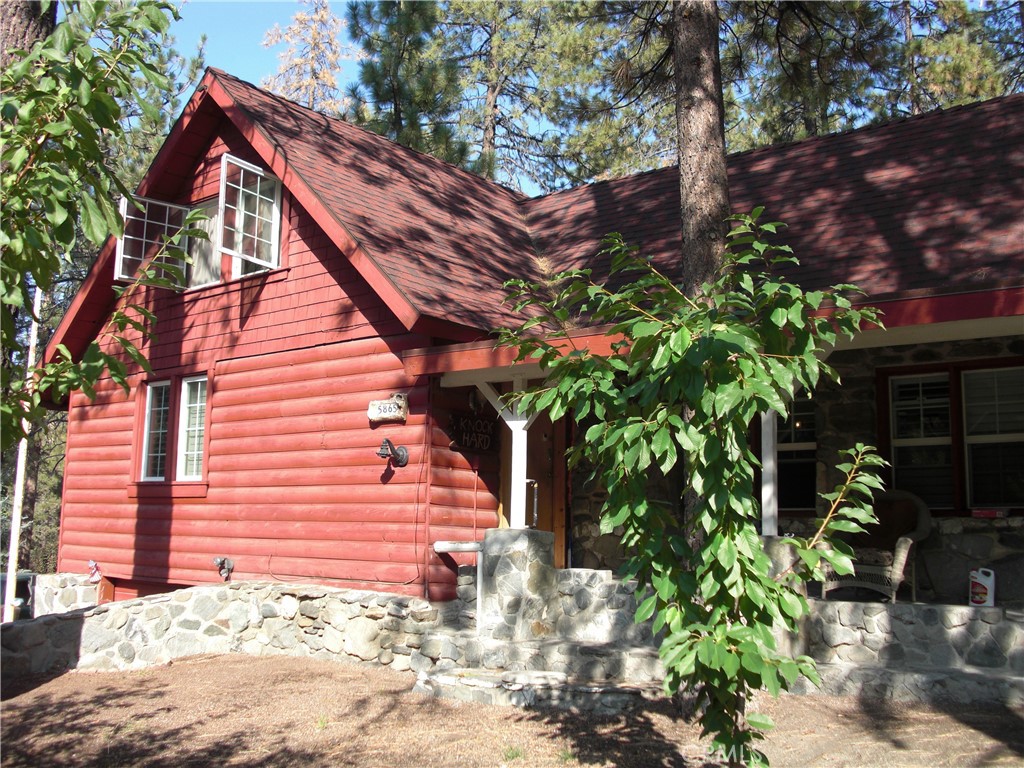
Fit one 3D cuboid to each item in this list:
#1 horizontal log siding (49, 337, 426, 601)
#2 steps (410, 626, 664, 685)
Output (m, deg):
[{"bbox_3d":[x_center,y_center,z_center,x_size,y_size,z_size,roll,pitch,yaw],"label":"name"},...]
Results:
[{"bbox_3d":[-3.807,1.133,13.871,7.986,2.912,0.250,-6,-10,40],"label":"horizontal log siding"},{"bbox_3d":[0.281,2.589,9.874,2.700,0.370,0.900,-5,-10,36],"label":"steps"}]

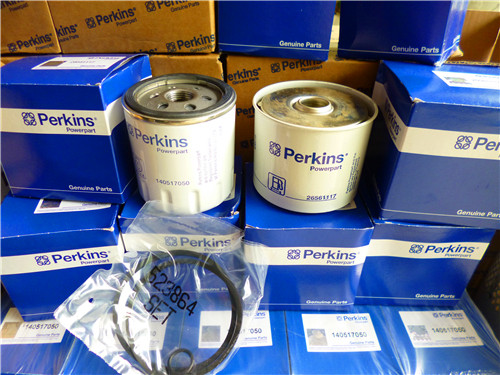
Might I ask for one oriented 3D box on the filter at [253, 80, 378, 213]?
[{"bbox_3d":[0.047,-0.034,0.270,0.088,0.068,0.088,-1,37,0],"label":"filter"}]

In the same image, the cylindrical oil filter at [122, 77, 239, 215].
[{"bbox_3d":[-0.048,-0.034,0.266,0.079,0.077,0.079,-1,37,0],"label":"cylindrical oil filter"}]

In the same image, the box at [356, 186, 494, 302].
[{"bbox_3d":[0.135,0.038,0.307,0.088,0.096,0.086,0,37,2],"label":"box"}]

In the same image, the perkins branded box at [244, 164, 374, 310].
[{"bbox_3d":[0.044,0.041,0.306,0.088,0.096,0.086,0,37,2],"label":"perkins branded box"}]

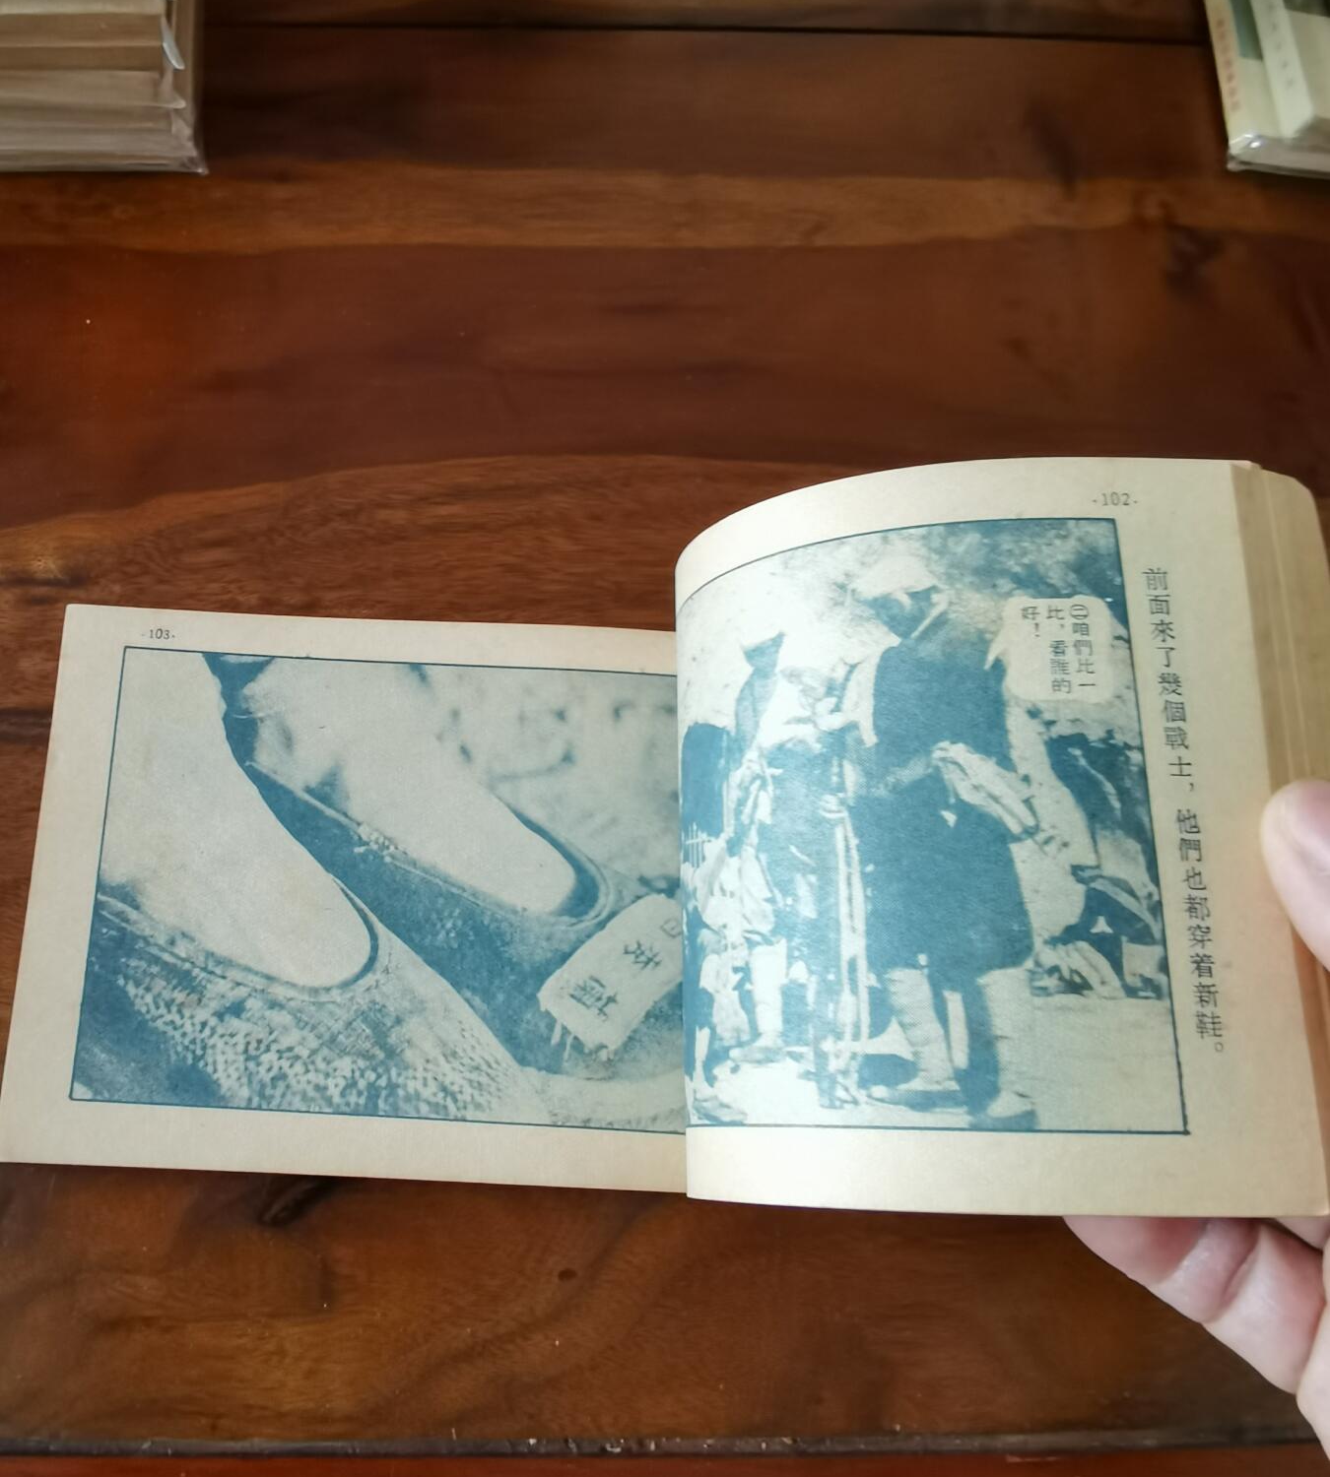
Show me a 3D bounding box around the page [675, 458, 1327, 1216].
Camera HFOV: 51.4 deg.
[{"bbox_3d":[0.041,0.014,0.199,0.087,0.034,0.102,-5,73,14],"label":"page"}]

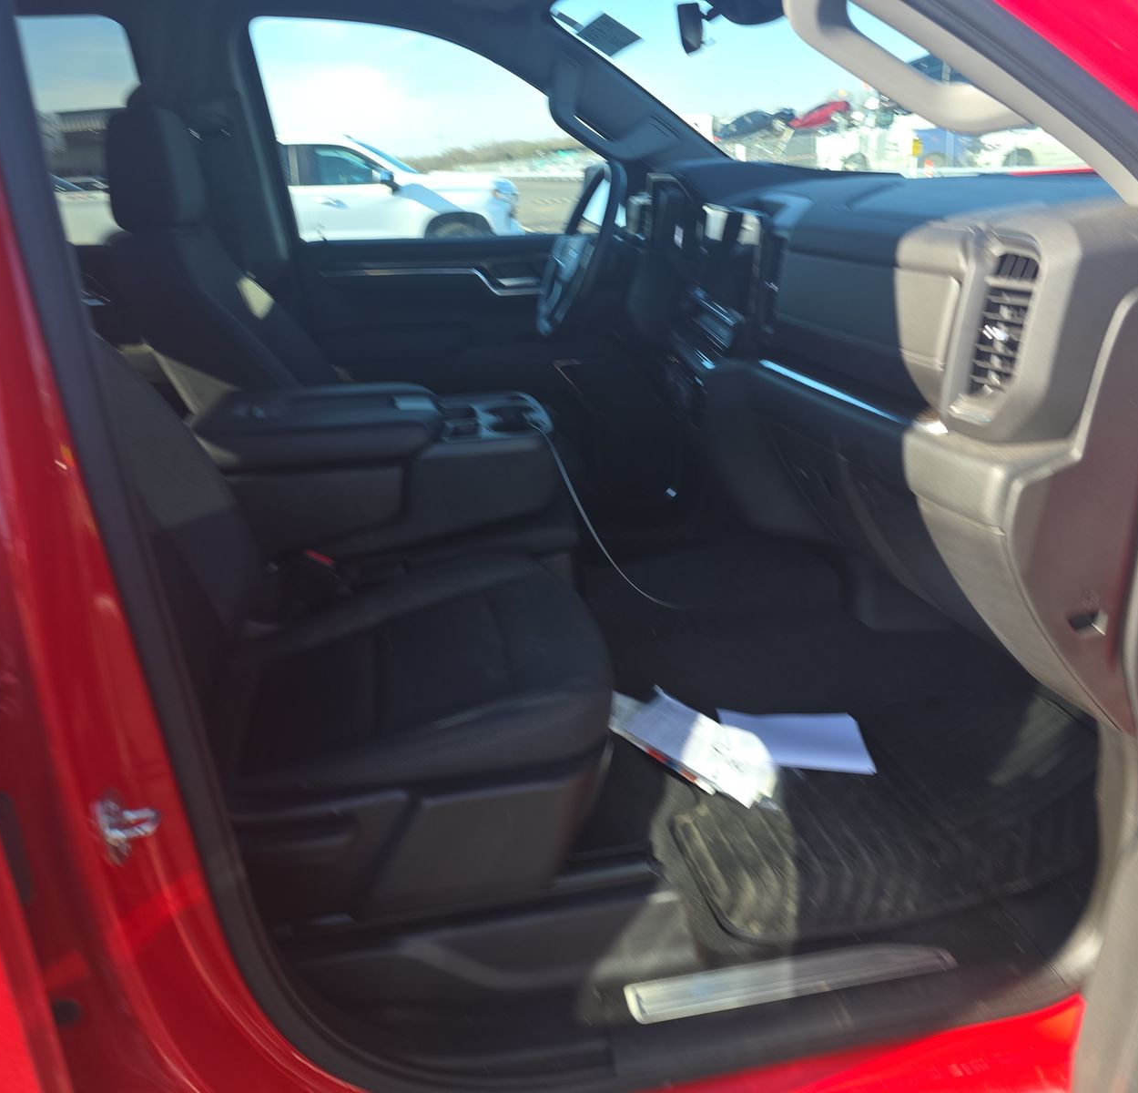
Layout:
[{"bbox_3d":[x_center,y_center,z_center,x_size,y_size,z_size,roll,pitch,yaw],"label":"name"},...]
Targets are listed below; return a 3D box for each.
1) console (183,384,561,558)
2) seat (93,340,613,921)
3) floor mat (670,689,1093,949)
[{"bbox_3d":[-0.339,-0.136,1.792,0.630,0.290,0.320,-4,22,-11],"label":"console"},{"bbox_3d":[-0.404,-0.052,1.361,0.880,1.040,0.570,-4,22,-11],"label":"seat"},{"bbox_3d":[0.497,0.397,1.680,0.690,0.110,0.570,-4,22,-11],"label":"floor mat"}]

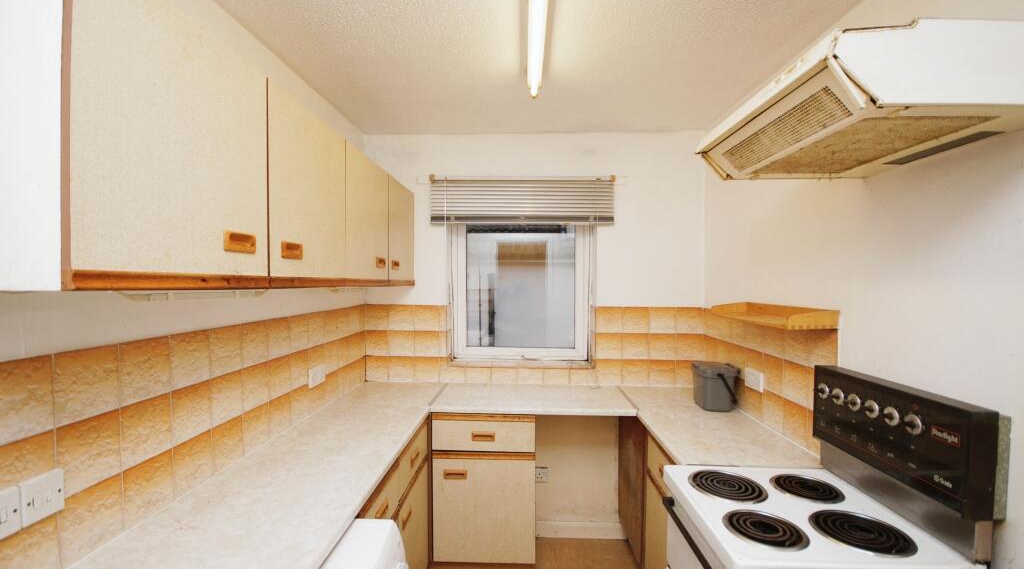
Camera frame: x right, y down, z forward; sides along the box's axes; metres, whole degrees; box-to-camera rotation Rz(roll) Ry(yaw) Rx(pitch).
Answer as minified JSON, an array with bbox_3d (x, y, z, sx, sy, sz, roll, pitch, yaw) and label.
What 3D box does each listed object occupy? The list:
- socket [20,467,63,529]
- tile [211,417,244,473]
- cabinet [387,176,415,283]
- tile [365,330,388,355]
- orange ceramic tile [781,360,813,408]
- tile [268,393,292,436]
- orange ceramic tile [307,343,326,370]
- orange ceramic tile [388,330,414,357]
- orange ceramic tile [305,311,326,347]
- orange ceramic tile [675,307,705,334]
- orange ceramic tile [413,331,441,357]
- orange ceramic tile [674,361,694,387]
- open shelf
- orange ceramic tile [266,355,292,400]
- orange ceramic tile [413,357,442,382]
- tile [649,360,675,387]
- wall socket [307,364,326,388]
[{"bbox_3d":[-0.968,0.441,0.878,0.012,0.087,0.082,0,1,3],"label":"socket"},{"bbox_3d":[-0.913,0.512,1.370,0.010,0.147,0.150,0,0,2],"label":"tile"},{"bbox_3d":[-0.721,-0.258,2.252,0.293,0.533,0.452,0,1,3],"label":"cabinet"},{"bbox_3d":[-0.792,0.346,2.508,0.141,0.150,0.010,0,1,2],"label":"tile"},{"bbox_3d":[1.085,0.377,1.620,0.010,0.151,0.149,0,1,3],"label":"orange ceramic tile"},{"bbox_3d":[-0.904,0.514,1.656,0.010,0.147,0.150,0,0,2],"label":"tile"},{"bbox_3d":[-0.892,0.356,1.935,0.010,0.150,0.145,0,1,3],"label":"orange ceramic tile"},{"bbox_3d":[-0.650,0.350,2.513,0.150,0.150,0.010,0,0,2],"label":"orange ceramic tile"},{"bbox_3d":[-0.890,0.207,1.933,0.010,0.150,0.145,0,1,2],"label":"orange ceramic tile"},{"bbox_3d":[1.020,0.212,2.456,0.156,0.148,0.010,0,1,3],"label":"orange ceramic tile"},{"bbox_3d":[-0.500,0.351,2.517,0.150,0.150,0.010,0,1,2],"label":"orange ceramic tile"},{"bbox_3d":[1.019,0.511,2.454,0.150,0.148,0.010,0,1,2],"label":"orange ceramic tile"},{"bbox_3d":[0.985,0.114,1.669,0.164,0.060,0.585,0,1,2],"label":"open shelf"},{"bbox_3d":[-0.928,0.370,1.696,0.010,0.154,0.143,0,1,3],"label":"orange ceramic tile"},{"bbox_3d":[-0.500,0.505,2.518,0.150,0.148,0.010,0,1,2],"label":"orange ceramic tile"},{"bbox_3d":[0.867,0.515,2.469,0.150,0.150,0.010,0,0,2],"label":"tile"},{"bbox_3d":[-0.881,0.414,1.925,0.018,0.086,0.146,0,1,3],"label":"wall socket"}]

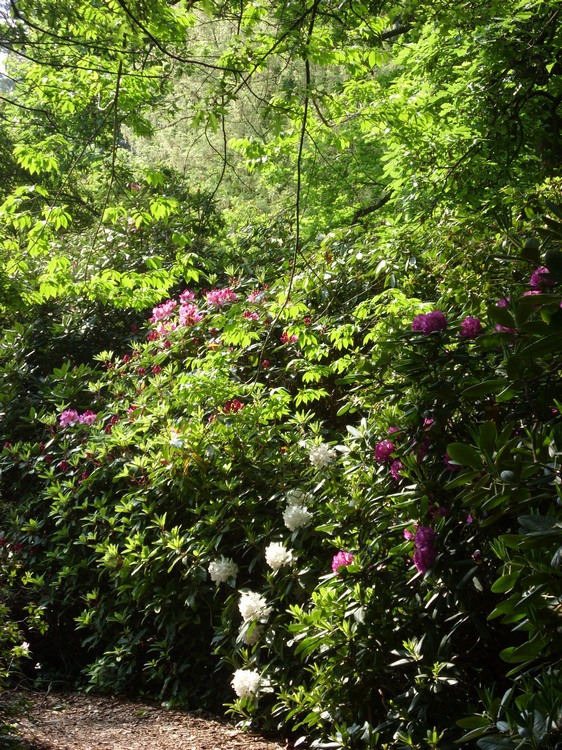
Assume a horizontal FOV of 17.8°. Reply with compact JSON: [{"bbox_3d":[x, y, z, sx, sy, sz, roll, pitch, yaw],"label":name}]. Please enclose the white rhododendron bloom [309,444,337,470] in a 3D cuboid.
[{"bbox_3d":[0.226,0.439,9.800,0.148,0.135,0.140,0,0,0],"label":"white rhododendron bloom"}]

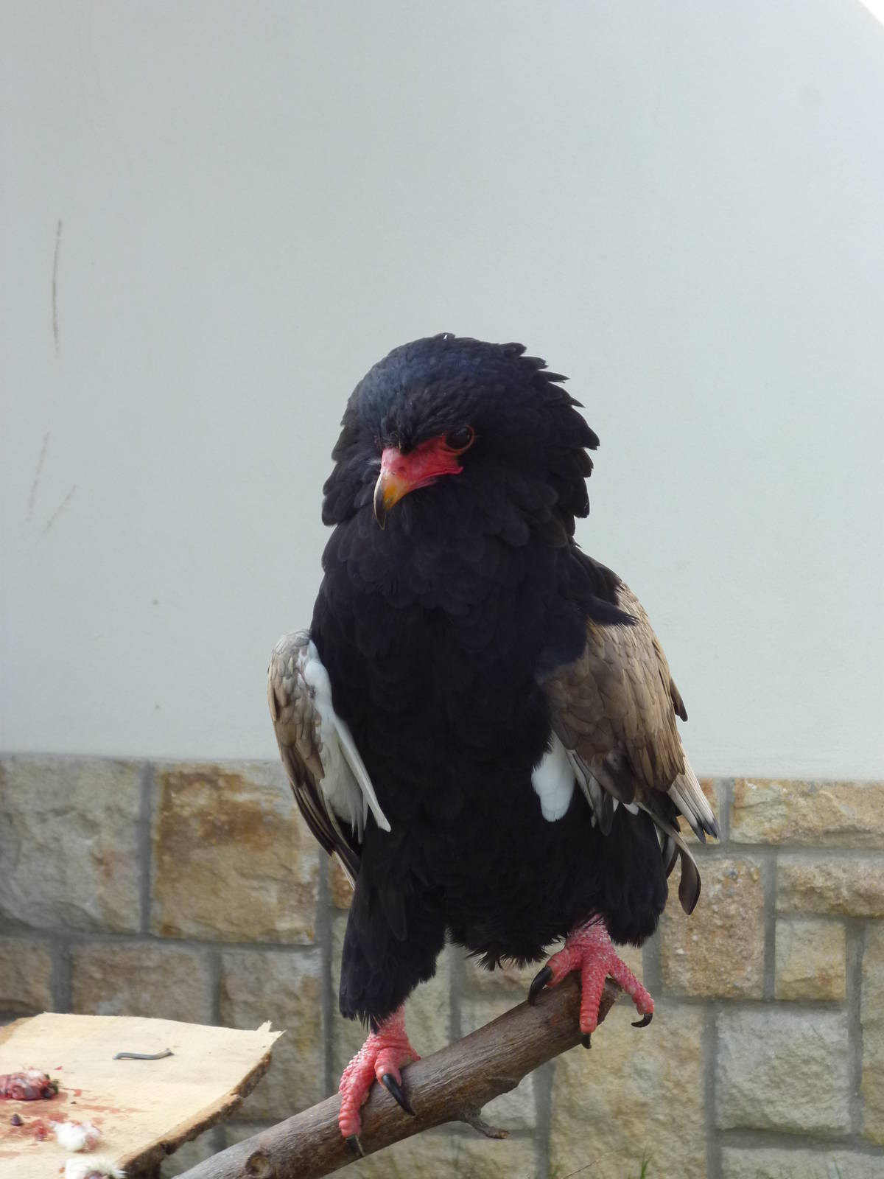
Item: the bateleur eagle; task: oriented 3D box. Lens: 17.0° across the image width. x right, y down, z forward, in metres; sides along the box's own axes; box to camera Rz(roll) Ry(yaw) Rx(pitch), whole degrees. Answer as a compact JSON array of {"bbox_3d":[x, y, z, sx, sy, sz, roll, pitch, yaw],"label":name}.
[{"bbox_3d":[0.036,0.100,2.020,0.280,0.535,0.290,3,10,20],"label":"bateleur eagle"}]

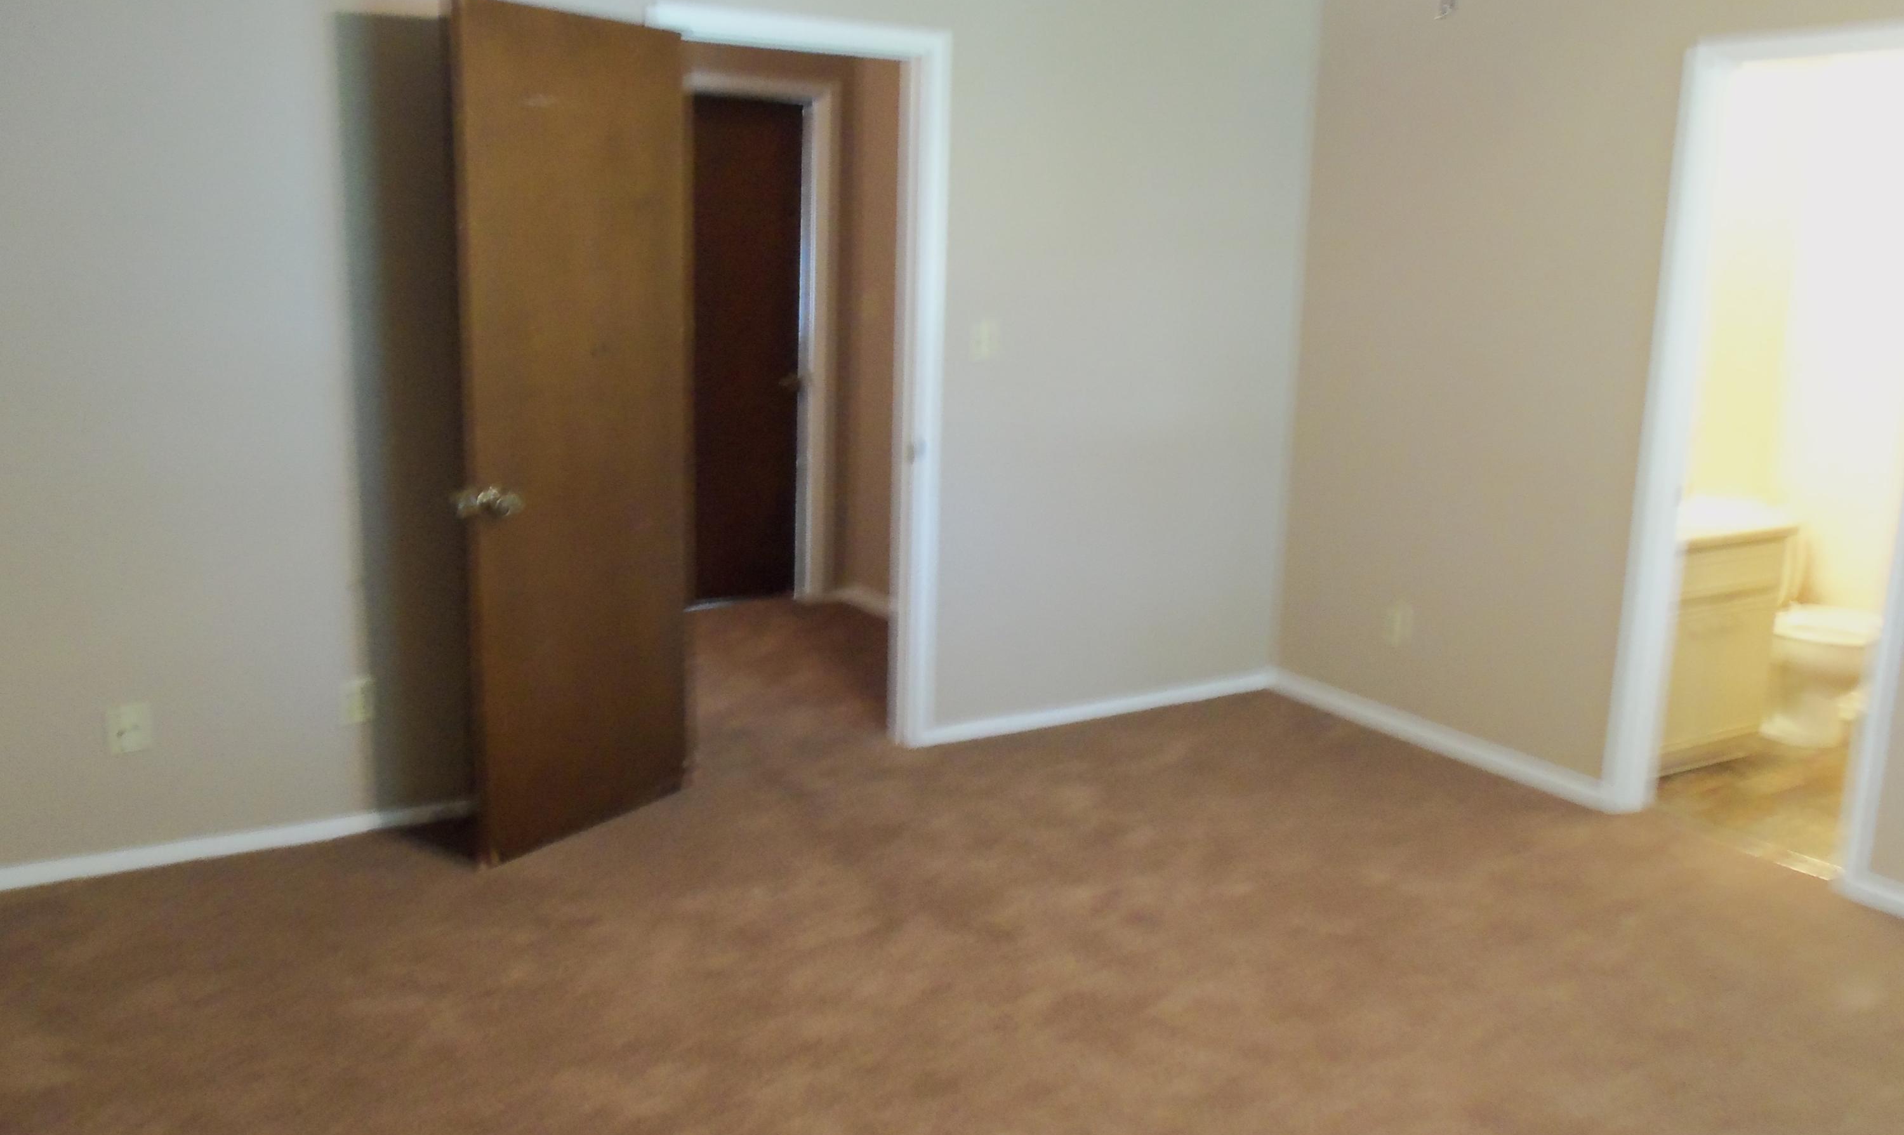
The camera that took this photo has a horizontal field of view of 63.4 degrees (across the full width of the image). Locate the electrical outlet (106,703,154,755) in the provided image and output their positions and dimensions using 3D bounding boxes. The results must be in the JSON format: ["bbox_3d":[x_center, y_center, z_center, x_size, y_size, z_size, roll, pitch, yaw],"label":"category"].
[{"bbox_3d":[-1.917,0.378,3.597,0.082,0.120,0.010,-5,14,-31],"label":"electrical outlet"}]

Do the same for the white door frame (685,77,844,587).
[{"bbox_3d":[-0.897,-0.838,6.165,0.885,2.105,0.135,-5,14,-31],"label":"white door frame"}]

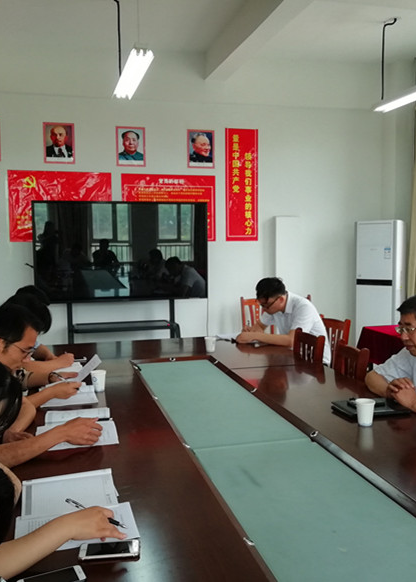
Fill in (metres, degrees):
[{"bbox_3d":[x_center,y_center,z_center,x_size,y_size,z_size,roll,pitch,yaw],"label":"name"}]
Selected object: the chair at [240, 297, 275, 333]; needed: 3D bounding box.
[{"bbox_3d":[0.598,0.544,6.153,0.430,0.920,0.500,-1,5,-15],"label":"chair"}]

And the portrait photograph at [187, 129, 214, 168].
[{"bbox_3d":[-0.060,-1.447,5.975,0.292,0.383,0.015,-1,5,-15],"label":"portrait photograph"}]

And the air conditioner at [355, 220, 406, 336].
[{"bbox_3d":[1.866,0.121,6.345,0.490,1.720,0.290,3,6,30],"label":"air conditioner"}]

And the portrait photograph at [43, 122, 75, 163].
[{"bbox_3d":[-1.423,-1.418,5.617,0.292,0.383,0.015,-1,5,-15],"label":"portrait photograph"}]

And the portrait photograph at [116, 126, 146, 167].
[{"bbox_3d":[-0.754,-1.428,5.793,0.292,0.383,0.015,-1,5,-15],"label":"portrait photograph"}]

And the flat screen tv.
[{"bbox_3d":[-0.800,-0.370,5.559,1.645,0.935,0.070,-1,5,-15],"label":"flat screen tv"}]

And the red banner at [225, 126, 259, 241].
[{"bbox_3d":[0.370,-1.137,6.287,0.364,1.193,0.015,-1,5,-15],"label":"red banner"}]

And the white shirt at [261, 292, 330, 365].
[{"bbox_3d":[0.685,0.296,4.558,0.470,0.560,0.460,-2,5,-23],"label":"white shirt"}]

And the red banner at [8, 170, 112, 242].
[{"bbox_3d":[-1.461,-0.837,5.834,0.999,0.693,0.015,-1,5,-15],"label":"red banner"}]

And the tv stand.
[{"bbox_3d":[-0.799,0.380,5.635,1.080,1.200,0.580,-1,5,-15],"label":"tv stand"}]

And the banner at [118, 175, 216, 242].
[{"bbox_3d":[-0.398,-0.864,6.109,0.999,0.686,0.015,-1,5,-15],"label":"banner"}]

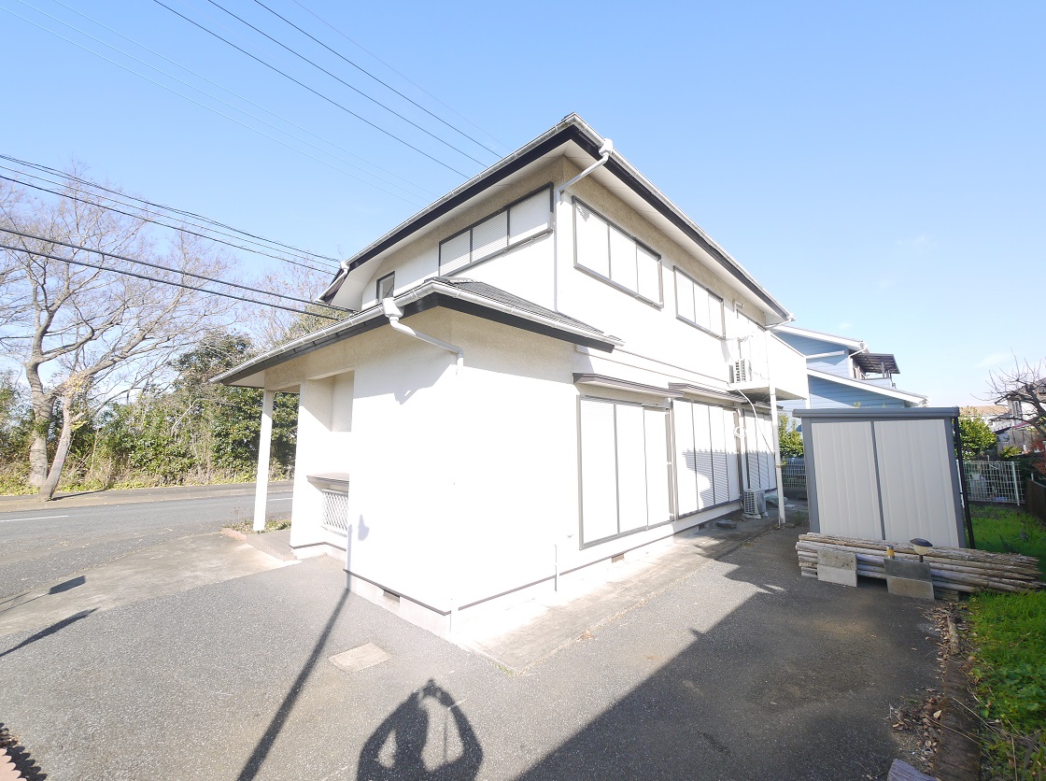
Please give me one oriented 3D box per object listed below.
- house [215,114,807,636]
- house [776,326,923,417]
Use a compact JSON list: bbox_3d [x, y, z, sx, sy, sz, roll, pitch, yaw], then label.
[{"bbox_3d":[0.994,-0.546,10.379,8.200,7.100,12.700,-6,-9,43],"label":"house"},{"bbox_3d":[13.284,0.551,20.590,9.360,7.200,8.800,-6,-9,43],"label":"house"}]

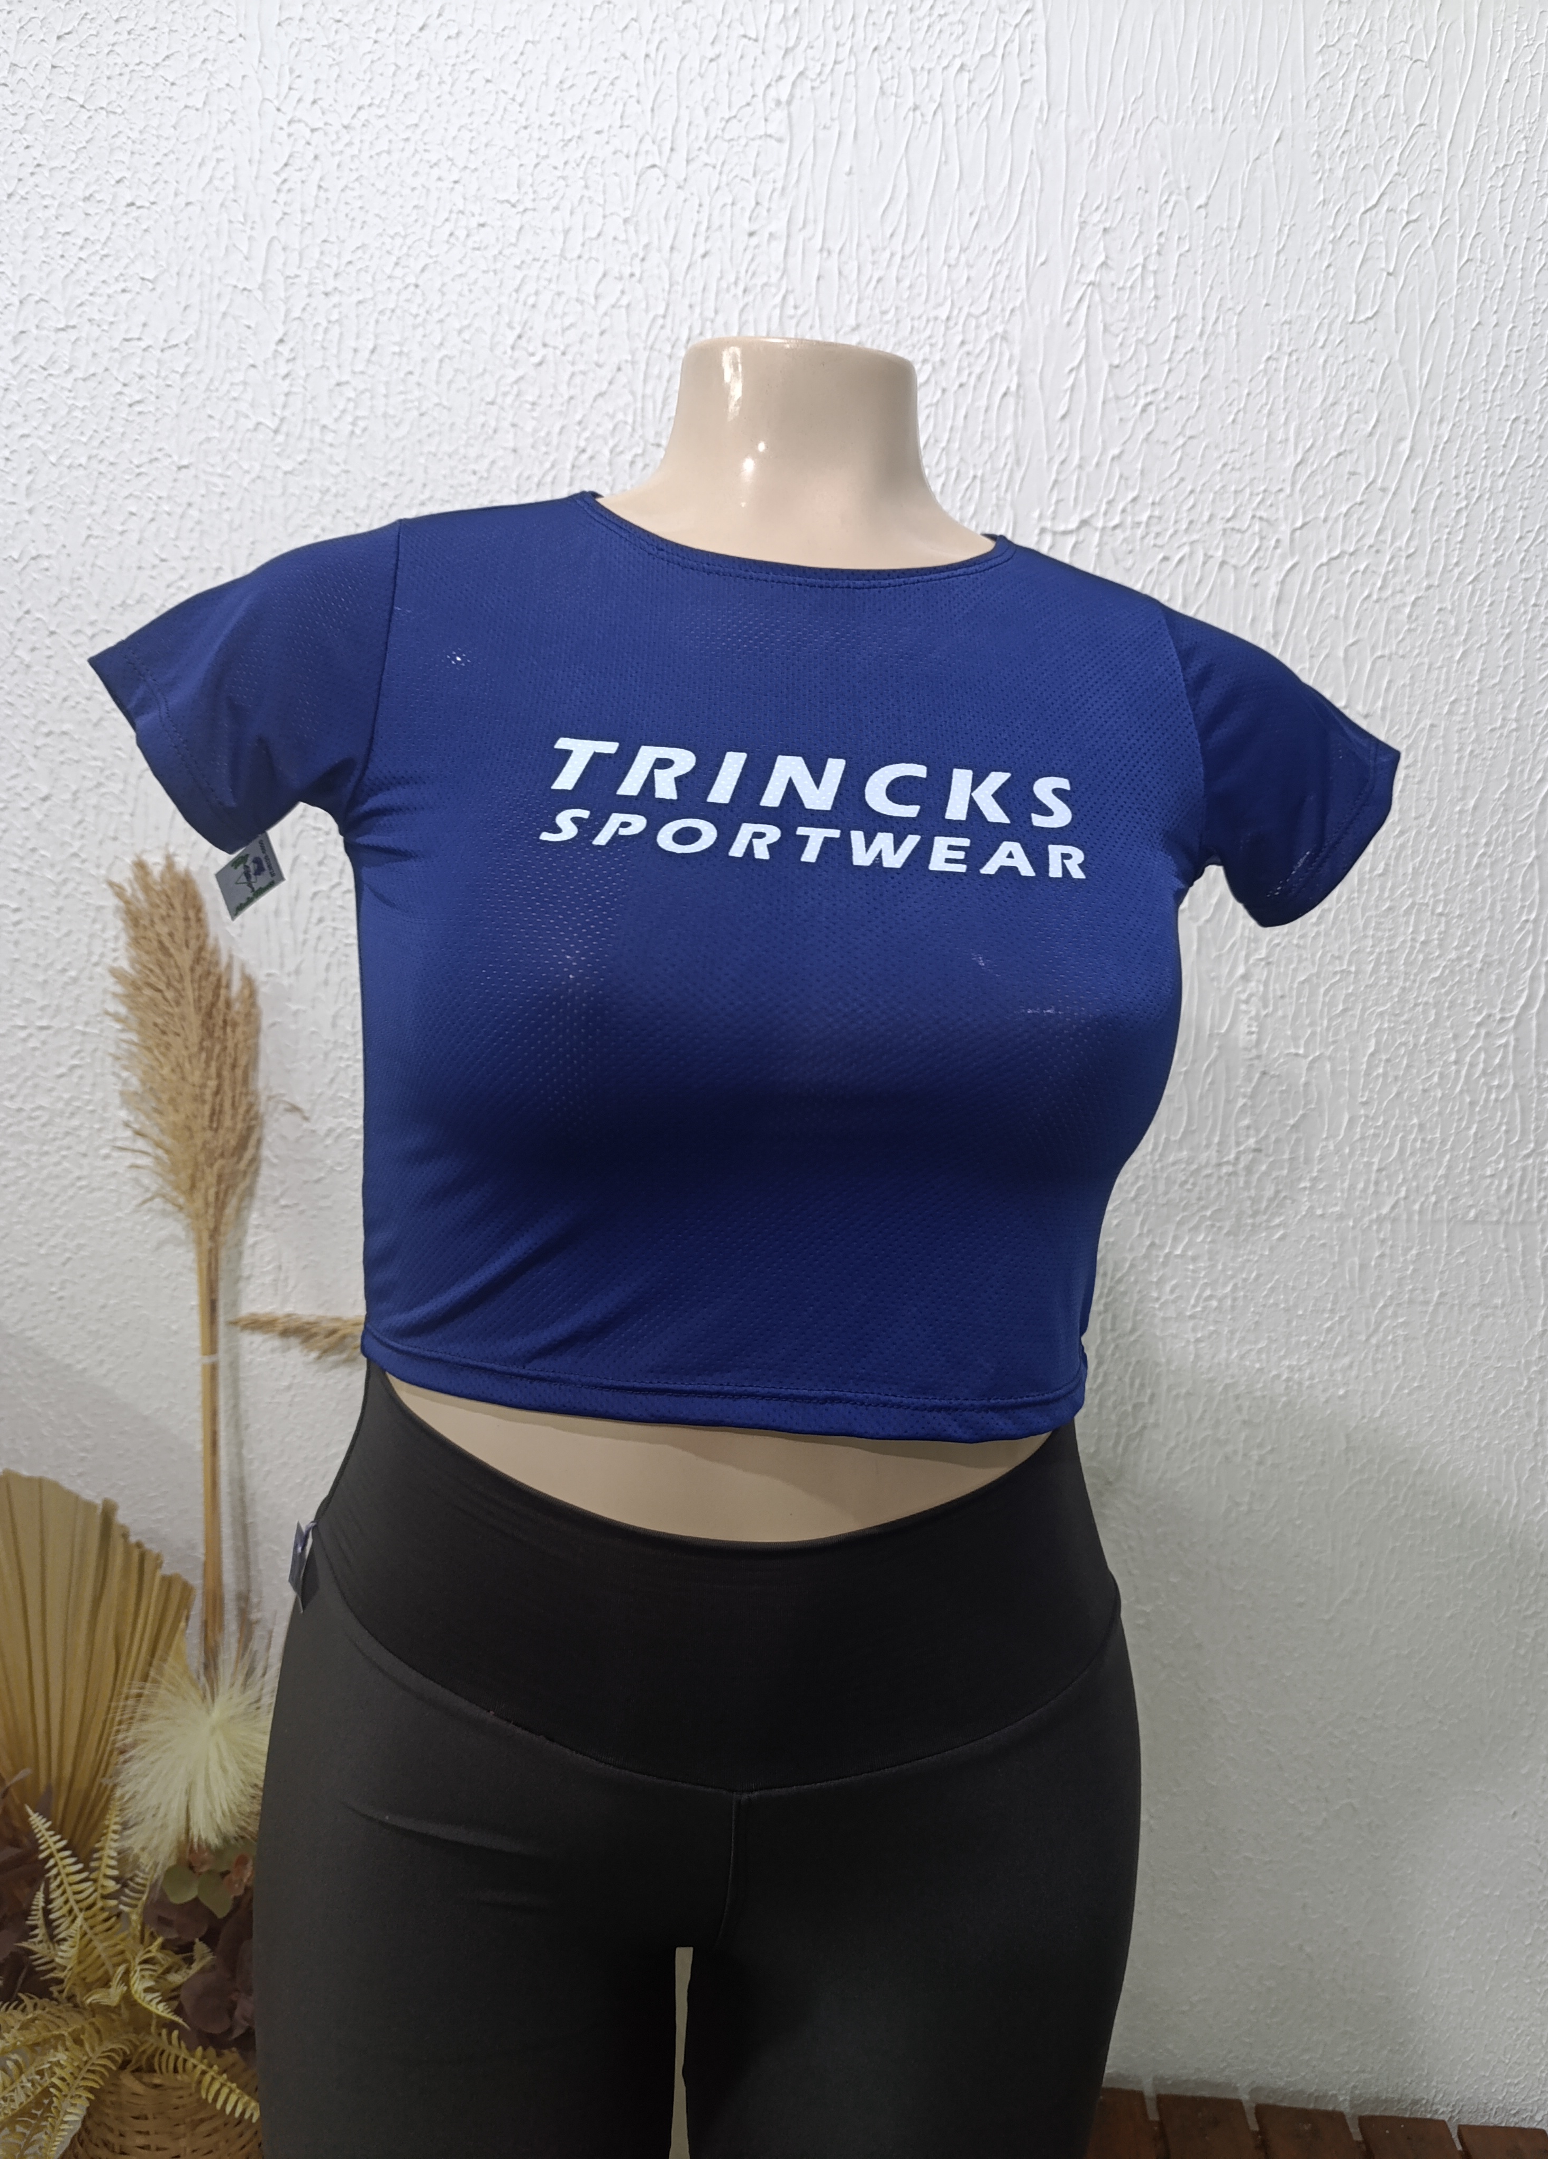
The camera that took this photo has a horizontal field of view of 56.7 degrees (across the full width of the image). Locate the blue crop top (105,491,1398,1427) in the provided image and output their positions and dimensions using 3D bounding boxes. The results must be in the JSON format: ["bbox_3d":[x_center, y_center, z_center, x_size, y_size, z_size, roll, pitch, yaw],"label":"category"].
[{"bbox_3d":[0.007,-0.051,0.665,0.600,0.420,0.270,0,7,-10],"label":"blue crop top"}]

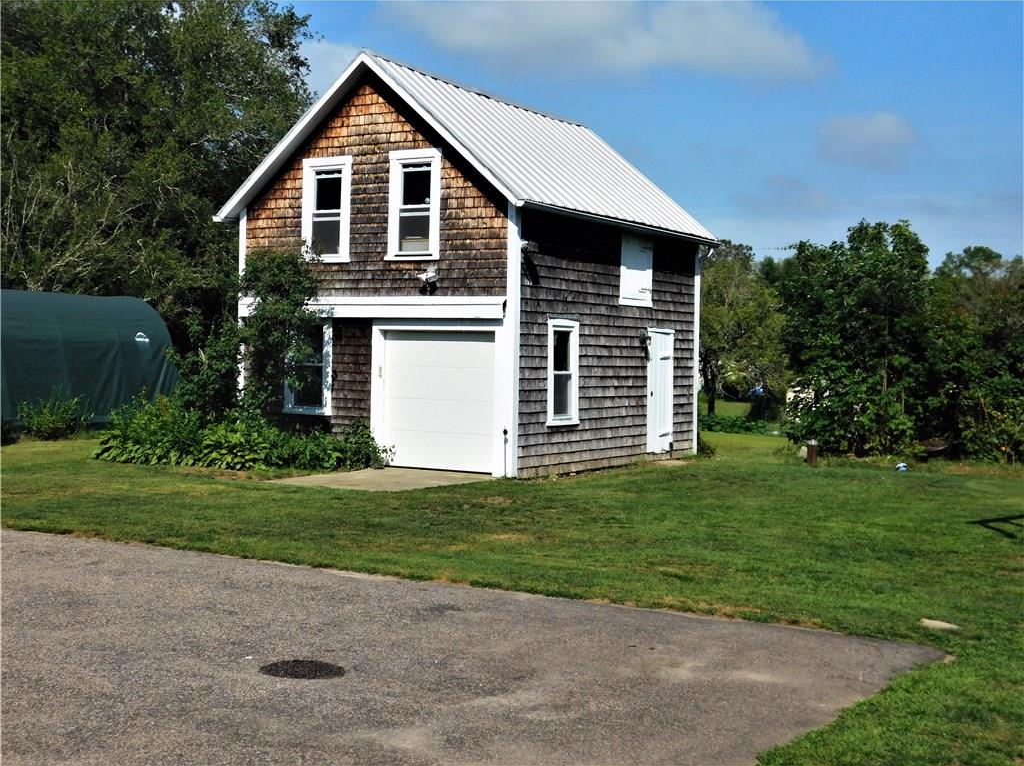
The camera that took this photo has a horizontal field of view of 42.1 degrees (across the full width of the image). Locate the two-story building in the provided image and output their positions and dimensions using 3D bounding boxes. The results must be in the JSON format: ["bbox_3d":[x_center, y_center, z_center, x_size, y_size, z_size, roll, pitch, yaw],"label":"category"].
[{"bbox_3d":[-0.501,-1.899,23.299,5.881,6.348,6.952,2,1,32],"label":"two-story building"}]

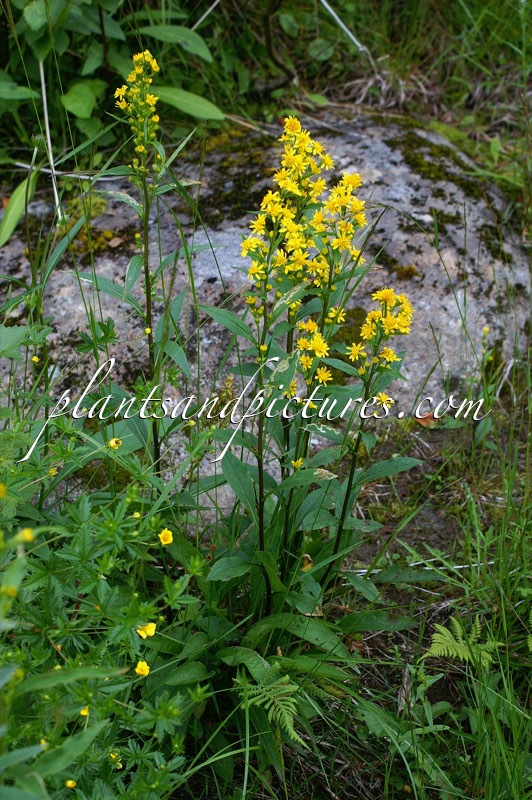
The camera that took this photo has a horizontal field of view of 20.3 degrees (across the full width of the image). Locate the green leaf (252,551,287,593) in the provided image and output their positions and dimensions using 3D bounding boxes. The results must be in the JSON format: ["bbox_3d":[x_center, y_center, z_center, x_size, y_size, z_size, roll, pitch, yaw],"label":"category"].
[{"bbox_3d":[0.003,0.149,1.290,0.014,0.011,0.044,-32,83,-35],"label":"green leaf"}]

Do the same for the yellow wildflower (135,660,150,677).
[{"bbox_3d":[-0.101,0.220,1.220,0.012,0.006,0.012,0,70,0],"label":"yellow wildflower"}]

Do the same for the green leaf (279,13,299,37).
[{"bbox_3d":[0.037,-0.618,2.450,0.028,0.009,0.045,-32,65,-25],"label":"green leaf"}]

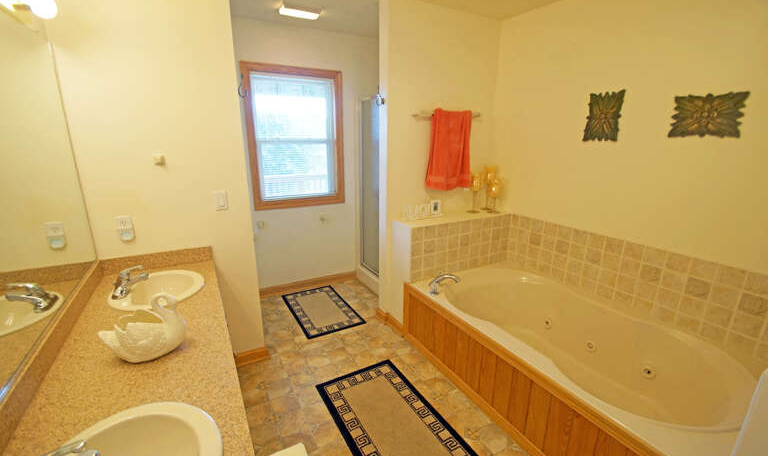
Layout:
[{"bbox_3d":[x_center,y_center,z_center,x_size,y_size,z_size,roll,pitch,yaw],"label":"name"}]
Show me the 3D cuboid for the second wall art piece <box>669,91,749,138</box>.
[{"bbox_3d":[1.741,-0.604,1.727,0.025,0.227,0.305,-8,18,-30],"label":"second wall art piece"}]

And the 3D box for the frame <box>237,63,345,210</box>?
[{"bbox_3d":[-0.793,-0.813,2.970,0.884,1.236,0.080,-8,18,-30],"label":"frame"}]

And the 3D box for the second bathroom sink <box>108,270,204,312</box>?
[{"bbox_3d":[-1.124,0.373,1.622,0.400,0.160,0.470,-8,18,-30],"label":"second bathroom sink"}]

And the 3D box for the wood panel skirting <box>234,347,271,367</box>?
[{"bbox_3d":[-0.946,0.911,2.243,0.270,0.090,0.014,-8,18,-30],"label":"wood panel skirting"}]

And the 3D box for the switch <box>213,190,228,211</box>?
[{"bbox_3d":[-0.977,-0.163,1.917,0.072,0.118,0.009,-8,18,-30],"label":"switch"}]

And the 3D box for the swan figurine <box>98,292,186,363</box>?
[{"bbox_3d":[-0.854,0.343,1.133,0.255,0.200,0.140,-8,18,-30],"label":"swan figurine"}]

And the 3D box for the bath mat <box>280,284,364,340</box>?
[{"bbox_3d":[-0.583,0.748,2.988,0.500,0.012,0.834,-8,18,-30],"label":"bath mat"}]

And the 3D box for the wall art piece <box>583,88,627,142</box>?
[{"bbox_3d":[1.476,-0.745,2.150,0.025,0.315,0.227,-8,18,-30],"label":"wall art piece"}]

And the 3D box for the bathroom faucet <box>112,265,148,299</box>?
[{"bbox_3d":[-1.229,0.251,1.552,0.140,0.118,0.155,-8,18,-30],"label":"bathroom faucet"}]

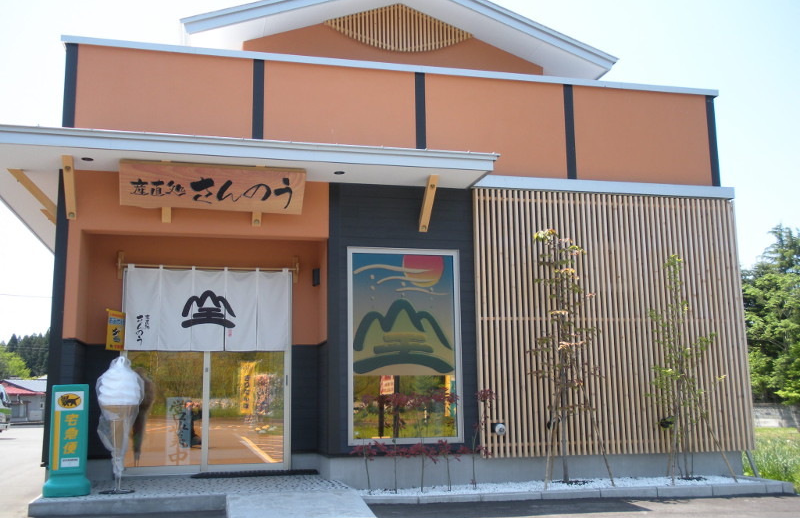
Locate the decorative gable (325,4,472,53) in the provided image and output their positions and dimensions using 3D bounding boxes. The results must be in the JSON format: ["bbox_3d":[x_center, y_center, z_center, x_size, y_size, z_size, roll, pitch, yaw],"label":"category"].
[{"bbox_3d":[0.005,-2.916,10.483,1.900,0.645,0.090,2,-10,-14],"label":"decorative gable"}]

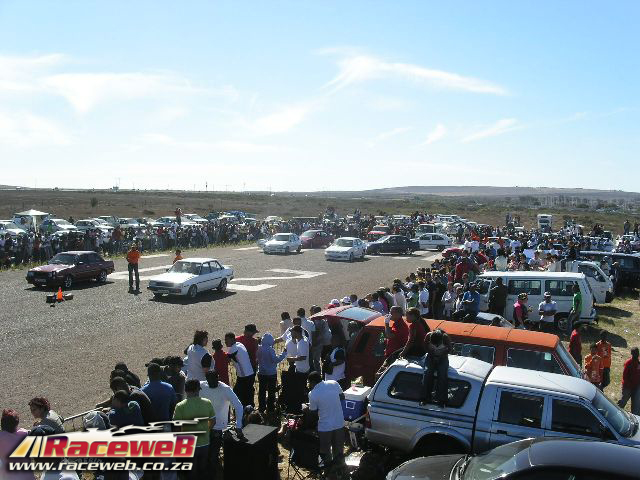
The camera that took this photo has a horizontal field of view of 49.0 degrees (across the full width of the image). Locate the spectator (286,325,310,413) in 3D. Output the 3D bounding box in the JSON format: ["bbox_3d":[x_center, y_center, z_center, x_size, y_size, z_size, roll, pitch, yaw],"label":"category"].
[{"bbox_3d":[-0.421,2.525,13.755,0.500,1.680,0.380,0,4,3],"label":"spectator"}]

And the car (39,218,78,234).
[{"bbox_3d":[-23.700,-1.200,64.000,4.200,1.400,1.660,4,5,42],"label":"car"}]

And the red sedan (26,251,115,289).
[{"bbox_3d":[-11.059,1.308,31.504,1.650,1.390,4.250,2,4,20],"label":"red sedan"}]

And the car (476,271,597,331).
[{"bbox_3d":[7.250,2.090,25.100,4.500,1.930,1.840,1,4,3],"label":"car"}]

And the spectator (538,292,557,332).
[{"bbox_3d":[6.185,2.288,19.101,0.520,1.720,0.360,0,4,6],"label":"spectator"}]

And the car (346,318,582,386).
[{"bbox_3d":[2.981,2.787,14.016,4.500,1.930,1.800,5,5,22],"label":"car"}]

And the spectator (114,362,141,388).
[{"bbox_3d":[-2.921,2.693,10.813,0.500,1.640,0.500,2,4,28],"label":"spectator"}]

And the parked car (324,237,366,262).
[{"bbox_3d":[1.780,0.610,45.600,1.680,1.390,4.300,2,4,21],"label":"parked car"}]

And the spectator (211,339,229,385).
[{"bbox_3d":[-1.931,2.715,13.503,0.480,1.660,0.360,-1,4,-15],"label":"spectator"}]

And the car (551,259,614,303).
[{"bbox_3d":[8.787,1.680,27.379,4.800,1.900,1.750,0,4,7],"label":"car"}]

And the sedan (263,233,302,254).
[{"bbox_3d":[-2.620,0.290,50.900,1.670,1.390,4.200,2,4,18],"label":"sedan"}]

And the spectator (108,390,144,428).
[{"bbox_3d":[-2.580,2.832,9.416,0.500,1.660,0.380,-2,4,-27],"label":"spectator"}]

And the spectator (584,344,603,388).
[{"bbox_3d":[5.973,3.085,15.353,0.500,1.600,0.340,2,4,18],"label":"spectator"}]

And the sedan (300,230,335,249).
[{"bbox_3d":[-0.220,-0.020,56.300,1.660,1.400,4.150,2,4,27],"label":"sedan"}]

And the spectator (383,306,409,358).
[{"bbox_3d":[1.297,1.693,12.296,0.650,1.050,0.500,1,4,6],"label":"spectator"}]

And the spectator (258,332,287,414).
[{"bbox_3d":[-0.973,2.678,14.101,0.580,1.670,0.420,0,4,-10],"label":"spectator"}]

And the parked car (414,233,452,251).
[{"bbox_3d":[9.017,0.082,58.121,4.000,1.400,1.650,1,4,5],"label":"parked car"}]

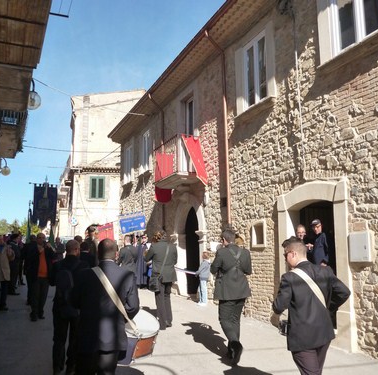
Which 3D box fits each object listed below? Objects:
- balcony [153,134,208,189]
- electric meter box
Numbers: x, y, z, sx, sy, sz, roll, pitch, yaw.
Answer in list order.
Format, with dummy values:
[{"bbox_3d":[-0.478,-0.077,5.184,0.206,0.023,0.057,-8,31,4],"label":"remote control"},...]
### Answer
[{"bbox_3d":[-0.419,-0.692,13.252,0.660,1.120,2.200,2,-7,-19],"label":"balcony"},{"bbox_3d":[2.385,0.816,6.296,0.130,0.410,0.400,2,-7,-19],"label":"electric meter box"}]

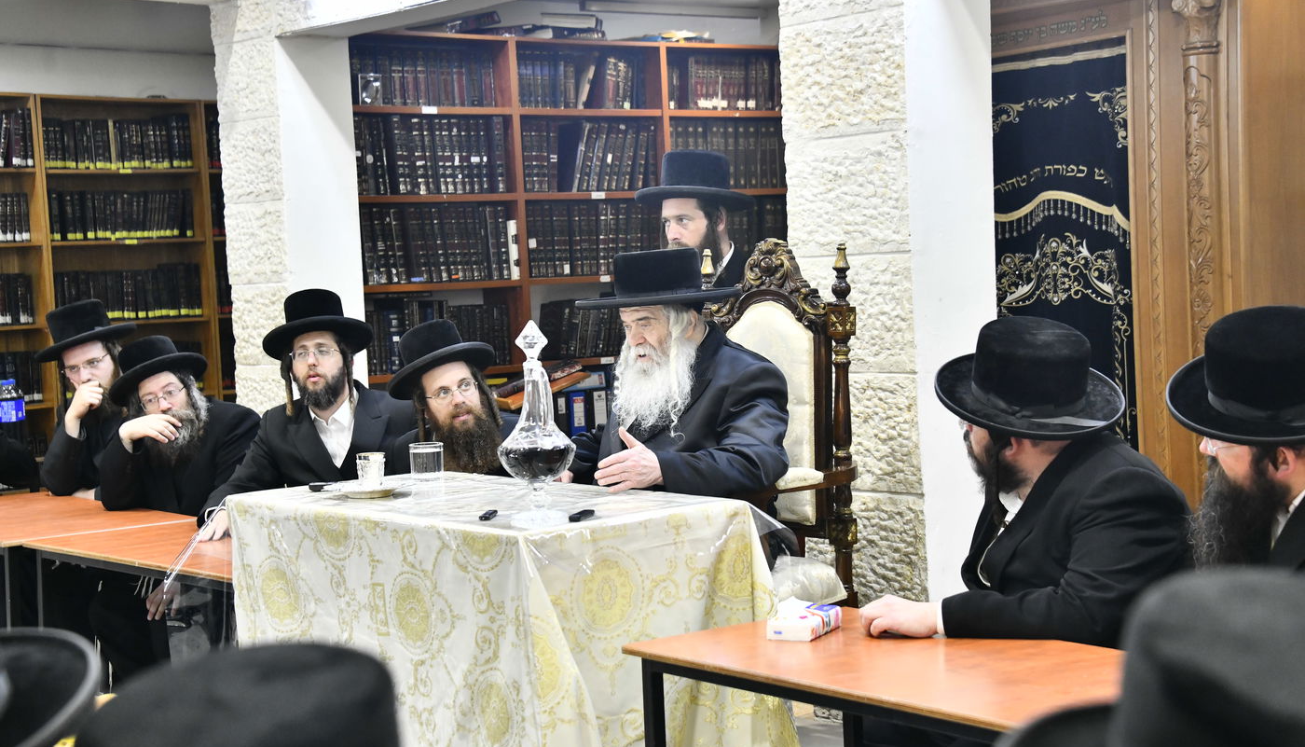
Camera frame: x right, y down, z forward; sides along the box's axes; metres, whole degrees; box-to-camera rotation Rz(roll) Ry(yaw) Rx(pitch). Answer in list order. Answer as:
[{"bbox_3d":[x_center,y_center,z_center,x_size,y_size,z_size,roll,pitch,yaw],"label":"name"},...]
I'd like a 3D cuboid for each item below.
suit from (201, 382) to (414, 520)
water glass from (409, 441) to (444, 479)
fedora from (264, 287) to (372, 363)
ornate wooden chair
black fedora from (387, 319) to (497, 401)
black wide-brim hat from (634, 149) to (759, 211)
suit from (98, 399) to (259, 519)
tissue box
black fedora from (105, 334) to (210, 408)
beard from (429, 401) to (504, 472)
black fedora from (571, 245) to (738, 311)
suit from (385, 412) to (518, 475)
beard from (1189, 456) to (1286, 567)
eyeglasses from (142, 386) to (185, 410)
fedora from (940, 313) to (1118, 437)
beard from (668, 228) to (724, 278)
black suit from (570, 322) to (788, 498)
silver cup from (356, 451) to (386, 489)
[{"bbox_3d":[-0.973,0.366,6.117,0.580,0.680,0.380,-2,3,8],"label":"suit"},{"bbox_3d":[-0.553,0.212,5.150,0.083,0.092,0.083,-3,2,0],"label":"water glass"},{"bbox_3d":[-0.974,-0.153,6.100,0.325,0.135,0.350,-7,-20,6],"label":"fedora"},{"bbox_3d":[0.120,0.321,5.213,0.610,1.290,0.580,-5,4,-39],"label":"ornate wooden chair"},{"bbox_3d":[-0.616,-0.053,6.000,0.320,0.135,0.345,-14,-21,-14],"label":"black fedora"},{"bbox_3d":[0.124,-0.569,6.150,0.340,0.135,0.370,3,-6,0],"label":"black wide-brim hat"},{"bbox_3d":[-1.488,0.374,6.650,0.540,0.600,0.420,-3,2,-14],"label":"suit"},{"bbox_3d":[0.286,0.468,3.970,0.086,0.044,0.165,-1,3,24],"label":"tissue box"},{"bbox_3d":[-1.564,-0.024,6.600,0.320,0.135,0.345,-17,-18,-9],"label":"black fedora"},{"bbox_3d":[-0.486,0.172,5.550,0.185,0.200,0.150,-3,3,-13],"label":"beard"},{"bbox_3d":[0.007,-0.217,4.850,0.395,0.135,0.345,-4,0,-35],"label":"black fedora"},{"bbox_3d":[-0.530,0.415,5.766,0.500,0.620,0.380,-2,3,8],"label":"suit"},{"bbox_3d":[0.947,0.231,3.400,0.150,0.200,0.150,-2,2,15],"label":"beard"},{"bbox_3d":[-1.523,0.076,6.550,0.140,0.045,0.130,-18,-2,-5],"label":"eyeglasses"},{"bbox_3d":[0.676,-0.009,3.750,0.340,0.135,0.310,1,25,-1],"label":"fedora"},{"bbox_3d":[0.119,-0.336,6.080,0.130,0.170,0.150,-5,3,-44],"label":"beard"},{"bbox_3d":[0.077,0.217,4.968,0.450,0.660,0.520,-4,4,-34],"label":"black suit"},{"bbox_3d":[-0.647,0.221,4.830,0.066,0.086,0.066,-2,3,0],"label":"silver cup"}]

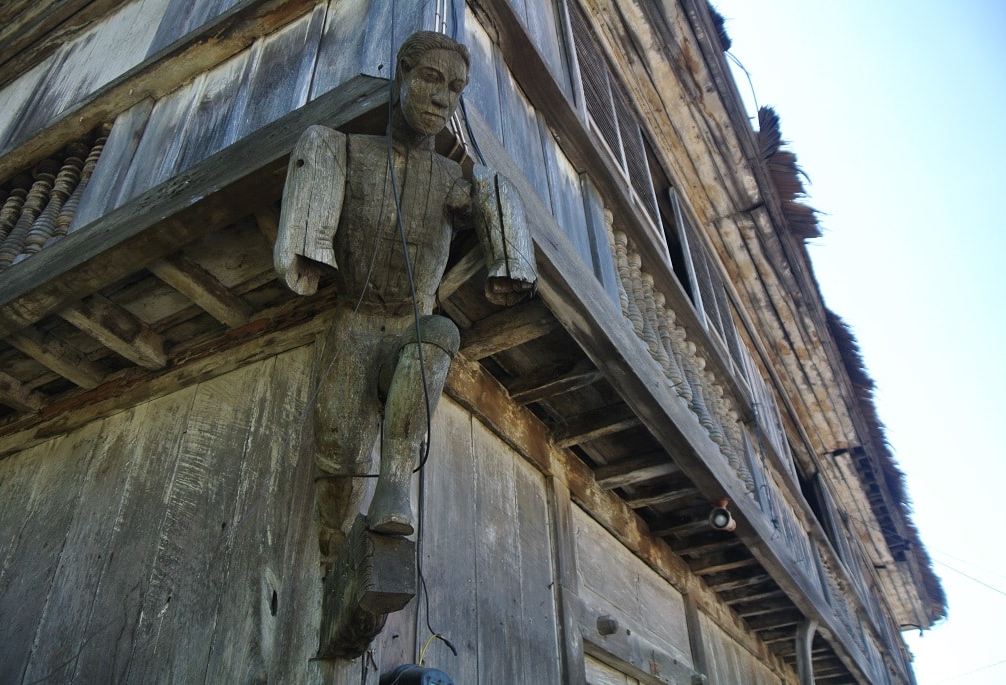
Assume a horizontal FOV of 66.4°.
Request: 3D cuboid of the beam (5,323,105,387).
[{"bbox_3d":[-1.589,0.019,2.779,0.086,0.124,0.373,-20,-41,22],"label":"beam"}]

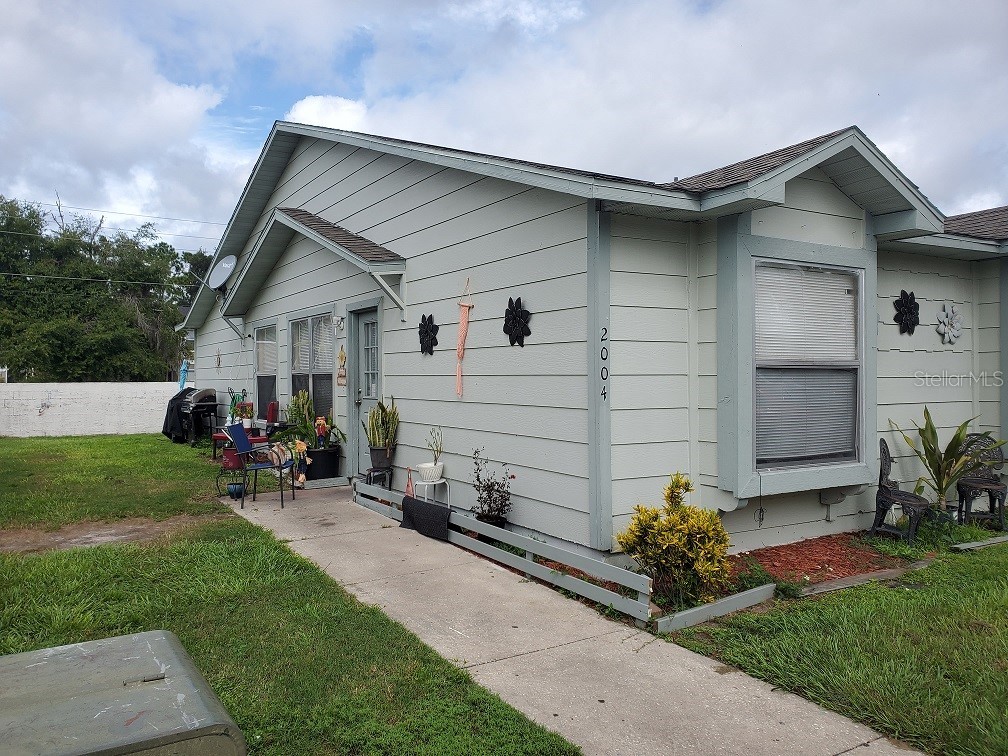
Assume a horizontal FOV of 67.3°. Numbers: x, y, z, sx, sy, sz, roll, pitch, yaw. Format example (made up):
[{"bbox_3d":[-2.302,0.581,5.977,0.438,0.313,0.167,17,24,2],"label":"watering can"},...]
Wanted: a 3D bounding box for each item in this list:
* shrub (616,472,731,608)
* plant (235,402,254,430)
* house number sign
[{"bbox_3d":[1.094,1.030,4.860,0.670,0.820,0.650,0,0,0],"label":"shrub"},{"bbox_3d":[-4.300,0.635,12.500,0.290,0.450,0.290,-1,0,-32],"label":"plant"},{"bbox_3d":[0.724,-0.098,5.397,0.073,0.525,0.020,-1,0,-32],"label":"house number sign"}]

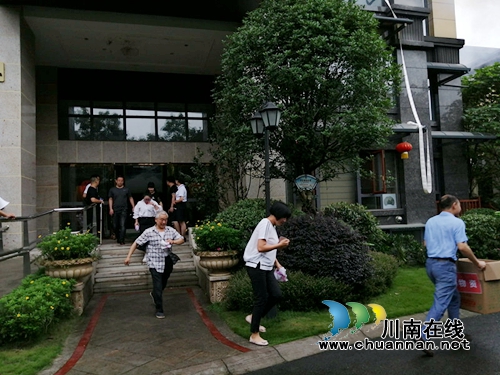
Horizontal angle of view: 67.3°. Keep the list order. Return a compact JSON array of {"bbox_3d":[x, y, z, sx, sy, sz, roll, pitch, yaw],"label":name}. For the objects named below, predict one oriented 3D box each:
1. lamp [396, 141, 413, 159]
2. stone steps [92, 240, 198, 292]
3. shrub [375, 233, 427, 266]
[{"bbox_3d":[3.991,-0.956,9.700,0.410,0.420,0.410,-2,-3,0],"label":"lamp"},{"bbox_3d":[-2.232,1.735,8.413,2.100,0.770,1.450,-2,-3,-9],"label":"stone steps"},{"bbox_3d":[3.447,1.397,8.600,1.150,0.780,0.850,-2,-3,-15],"label":"shrub"}]

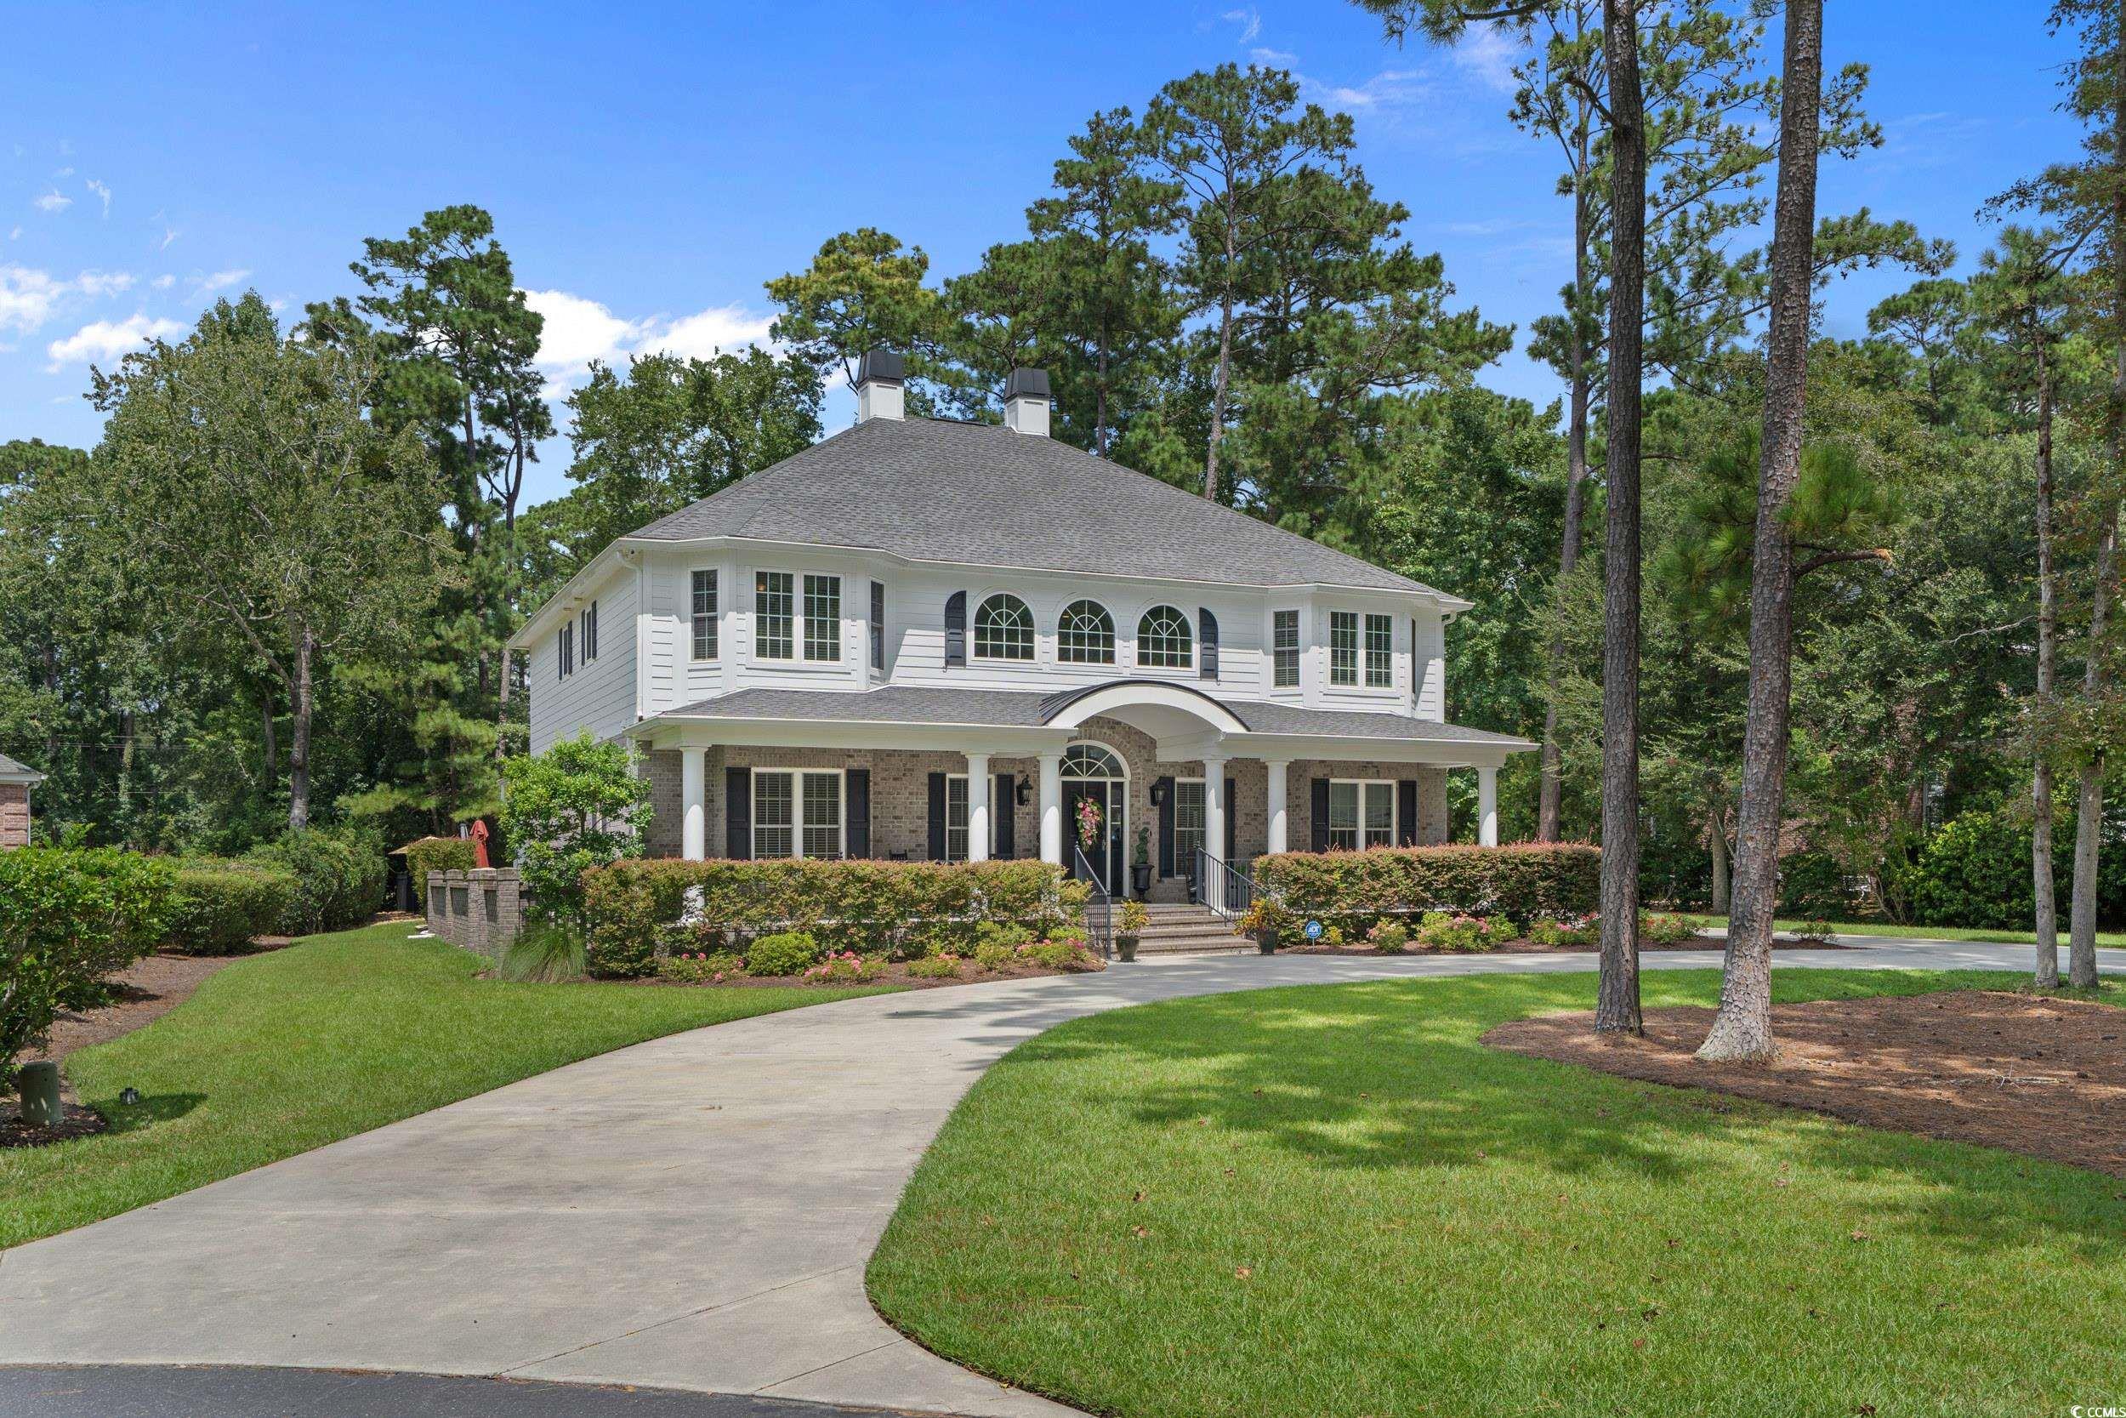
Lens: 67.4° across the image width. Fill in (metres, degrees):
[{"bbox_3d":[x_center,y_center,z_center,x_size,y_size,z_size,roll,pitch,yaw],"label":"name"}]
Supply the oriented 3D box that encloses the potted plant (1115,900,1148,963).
[{"bbox_3d":[1.055,3.390,24.400,0.480,0.940,0.480,0,-3,0],"label":"potted plant"}]

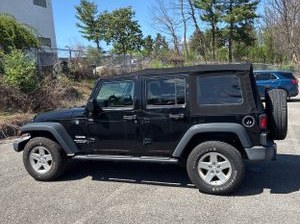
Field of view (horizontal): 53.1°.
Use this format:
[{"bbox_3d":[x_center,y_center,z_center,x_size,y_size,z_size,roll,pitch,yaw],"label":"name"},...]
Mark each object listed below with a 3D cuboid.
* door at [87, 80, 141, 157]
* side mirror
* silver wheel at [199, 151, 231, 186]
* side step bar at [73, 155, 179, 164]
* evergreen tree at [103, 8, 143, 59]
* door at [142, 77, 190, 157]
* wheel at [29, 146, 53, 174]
[{"bbox_3d":[-0.570,0.061,4.814,0.910,1.225,0.170,-1,7,19],"label":"door"},{"bbox_3d":[-0.913,-0.064,4.738,0.110,0.270,0.190,-1,7,19],"label":"side mirror"},{"bbox_3d":[0.937,0.782,4.335,0.480,0.480,0.200,-1,7,19],"label":"silver wheel"},{"bbox_3d":[-0.424,0.736,4.712,1.760,0.080,0.140,-1,7,19],"label":"side step bar"},{"bbox_3d":[-3.662,-10.519,40.000,5.060,7.057,5.060,-3,6,0],"label":"evergreen tree"},{"bbox_3d":[0.226,0.051,4.545,0.780,1.230,0.170,-1,7,19],"label":"door"},{"bbox_3d":[-1.854,0.807,5.277,0.480,0.480,0.200,-1,7,19],"label":"wheel"}]

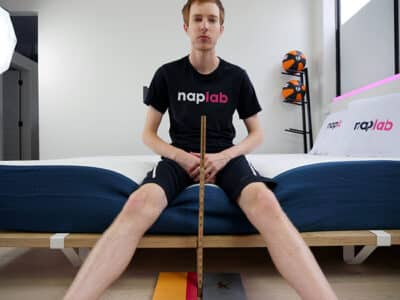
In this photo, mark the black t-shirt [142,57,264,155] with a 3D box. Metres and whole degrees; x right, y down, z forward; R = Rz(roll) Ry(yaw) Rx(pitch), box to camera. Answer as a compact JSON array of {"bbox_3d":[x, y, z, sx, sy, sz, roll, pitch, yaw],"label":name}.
[{"bbox_3d":[0.025,-0.185,1.230,0.500,0.480,0.270,-1,0,0],"label":"black t-shirt"}]

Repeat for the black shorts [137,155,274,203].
[{"bbox_3d":[0.030,0.080,1.140,0.490,0.210,0.420,-1,0,0],"label":"black shorts"}]

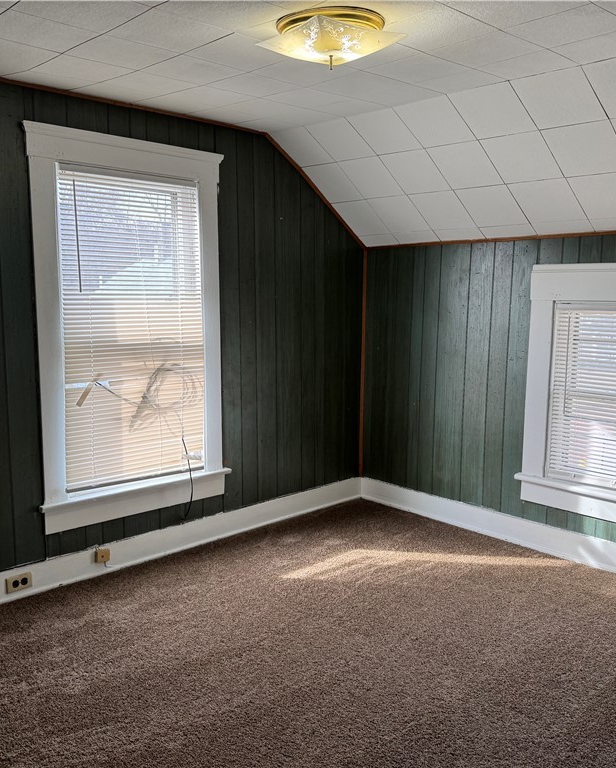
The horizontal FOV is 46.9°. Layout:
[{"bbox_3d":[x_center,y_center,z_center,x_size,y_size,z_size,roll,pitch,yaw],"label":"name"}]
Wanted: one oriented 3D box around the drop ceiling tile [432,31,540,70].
[{"bbox_3d":[0.629,-1.183,2.504,0.305,0.015,0.305,-8,11,-43],"label":"drop ceiling tile"}]

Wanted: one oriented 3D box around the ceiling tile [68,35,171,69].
[{"bbox_3d":[-0.663,-1.188,2.543,0.305,0.015,0.305,-8,11,-43],"label":"ceiling tile"}]

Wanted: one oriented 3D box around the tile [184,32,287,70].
[{"bbox_3d":[-0.232,-1.187,2.530,0.305,0.015,0.305,-8,11,-43],"label":"tile"}]

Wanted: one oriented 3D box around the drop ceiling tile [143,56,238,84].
[{"bbox_3d":[-0.442,-1.214,2.740,0.303,0.015,0.305,-8,11,-43],"label":"drop ceiling tile"}]

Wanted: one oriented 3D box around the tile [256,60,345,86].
[{"bbox_3d":[-0.013,-1.217,2.724,0.305,0.020,0.305,-8,12,-43],"label":"tile"}]

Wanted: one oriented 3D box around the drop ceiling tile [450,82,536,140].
[{"bbox_3d":[0.797,-1.179,3.075,0.305,0.015,0.291,9,-21,46],"label":"drop ceiling tile"}]

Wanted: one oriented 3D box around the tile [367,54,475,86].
[{"bbox_3d":[0.420,-1.215,2.724,0.305,0.015,0.305,-8,11,-43],"label":"tile"}]

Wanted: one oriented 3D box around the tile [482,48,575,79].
[{"bbox_3d":[0.825,-1.203,2.675,0.244,0.015,0.305,-8,11,-43],"label":"tile"}]

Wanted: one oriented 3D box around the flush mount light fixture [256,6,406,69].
[{"bbox_3d":[0.071,-1.071,2.259,0.347,0.130,0.347,-6,10,-34],"label":"flush mount light fixture"}]

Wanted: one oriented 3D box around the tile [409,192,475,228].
[{"bbox_3d":[0.751,-0.972,3.908,0.305,0.020,0.305,9,-21,46],"label":"tile"}]

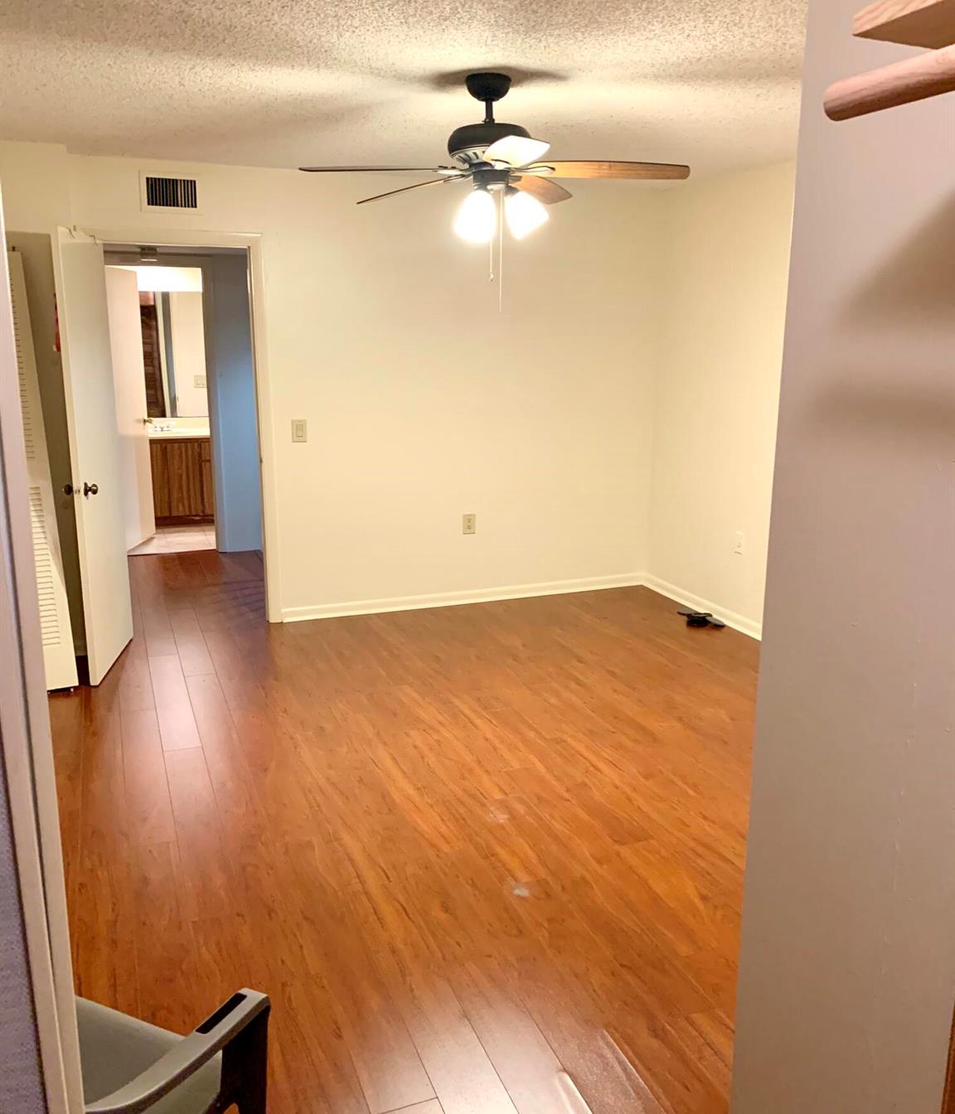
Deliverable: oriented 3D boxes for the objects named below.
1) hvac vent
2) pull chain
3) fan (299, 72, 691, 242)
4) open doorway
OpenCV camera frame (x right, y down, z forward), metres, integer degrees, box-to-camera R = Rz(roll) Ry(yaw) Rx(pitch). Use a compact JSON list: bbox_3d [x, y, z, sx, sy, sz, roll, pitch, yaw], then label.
[{"bbox_3d":[-1.531,-1.823,4.786,0.290,0.190,0.030,-5,14,-21],"label":"hvac vent"},{"bbox_3d":[0.084,-1.067,3.355,0.015,0.410,0.015,-5,14,-21],"label":"pull chain"},{"bbox_3d":[0.011,-1.363,3.266,1.320,0.530,1.320,-5,14,-21],"label":"fan"},{"bbox_3d":[-1.541,-0.598,5.125,0.720,2.040,0.120,-5,14,-21],"label":"open doorway"}]

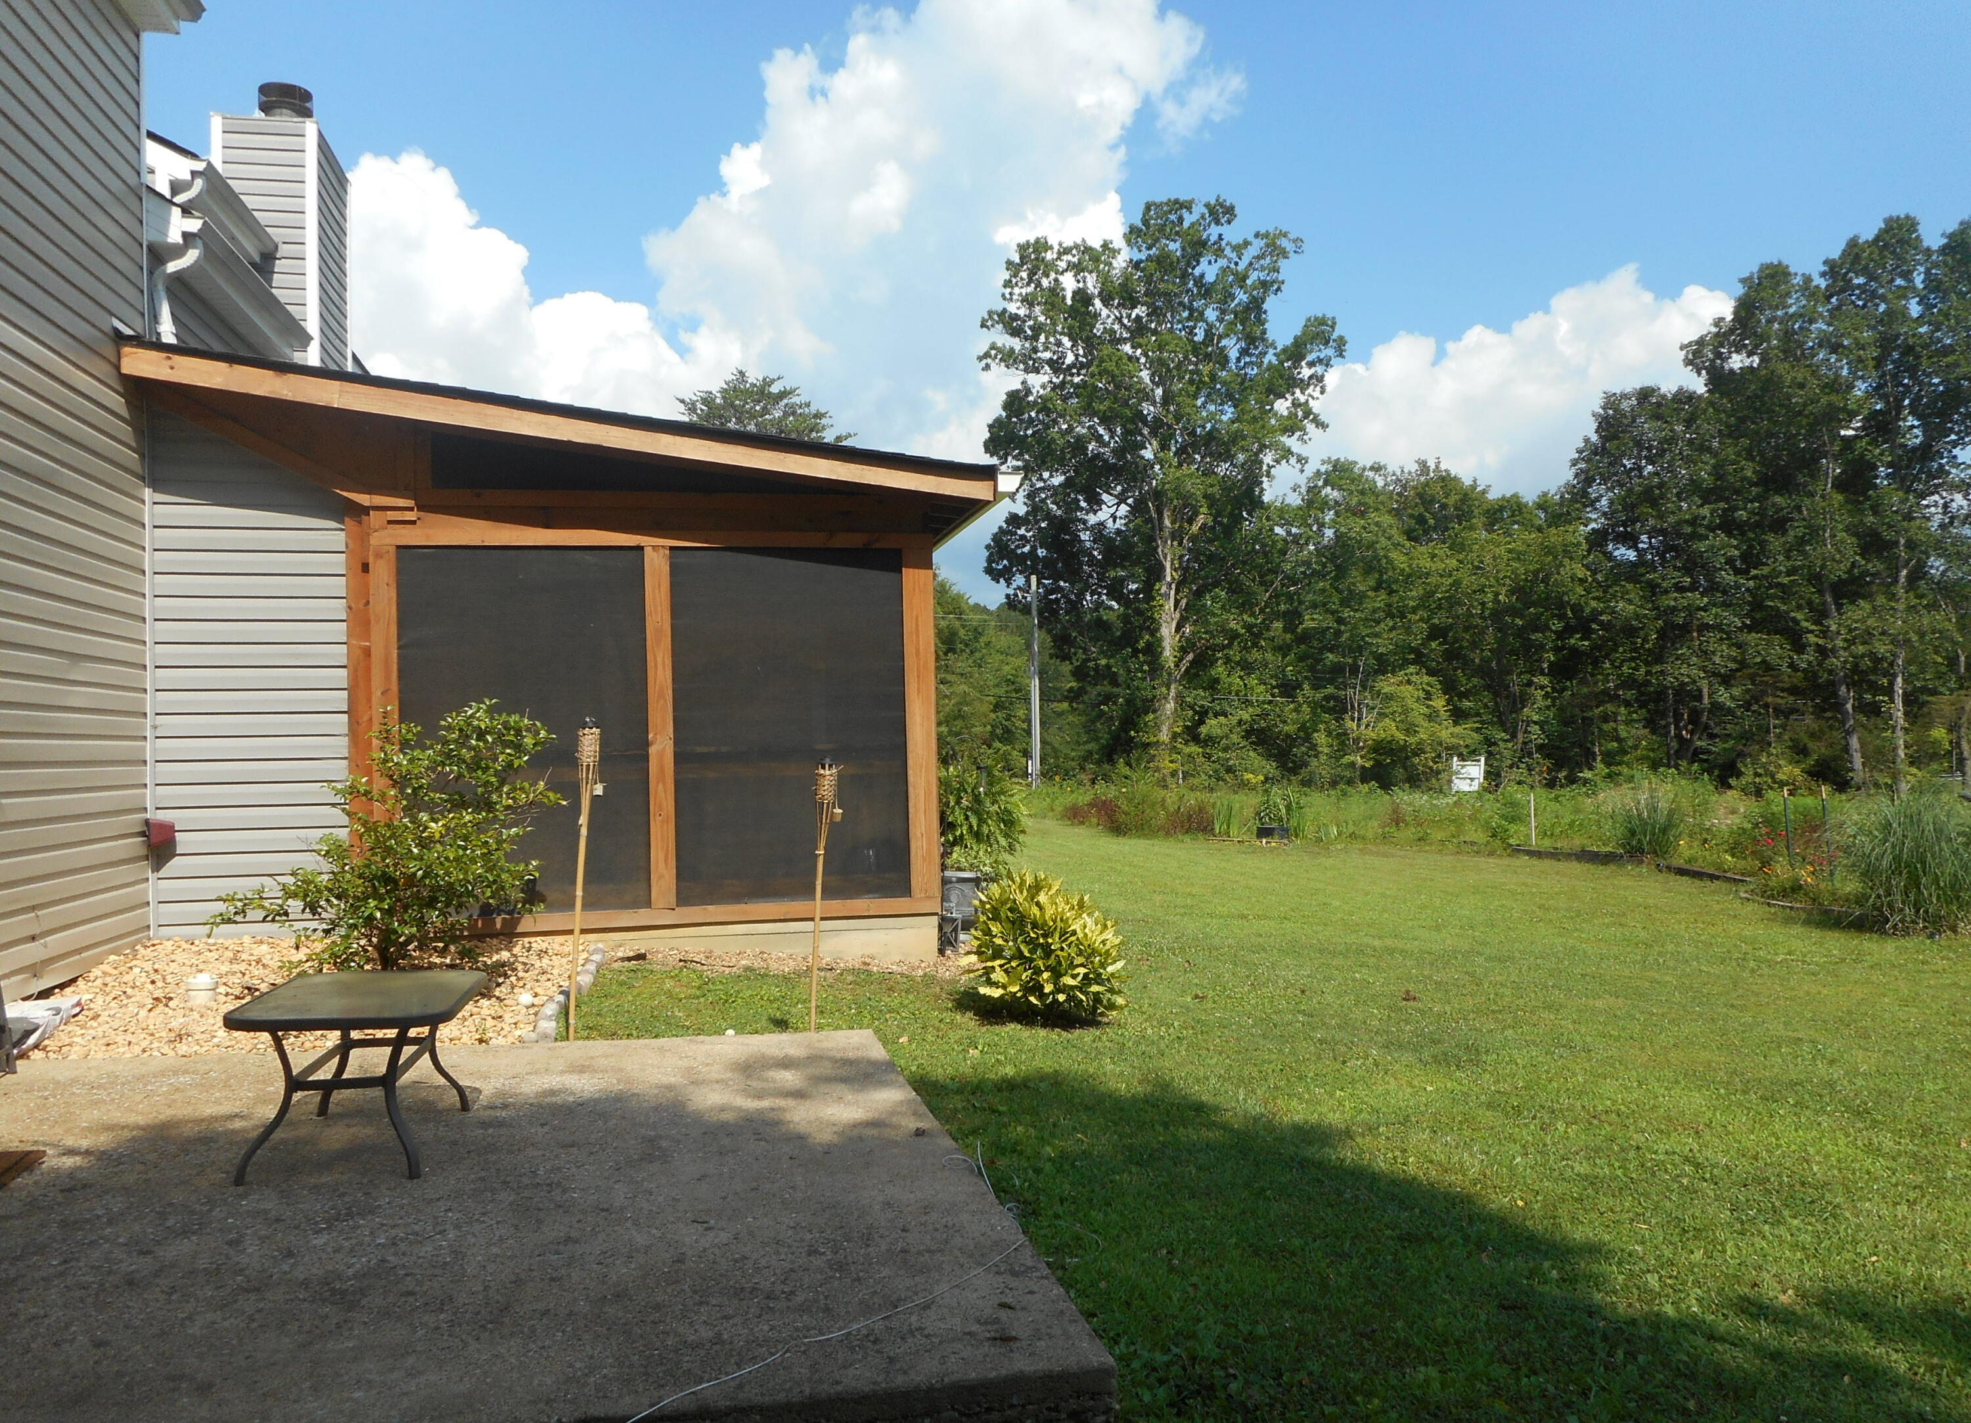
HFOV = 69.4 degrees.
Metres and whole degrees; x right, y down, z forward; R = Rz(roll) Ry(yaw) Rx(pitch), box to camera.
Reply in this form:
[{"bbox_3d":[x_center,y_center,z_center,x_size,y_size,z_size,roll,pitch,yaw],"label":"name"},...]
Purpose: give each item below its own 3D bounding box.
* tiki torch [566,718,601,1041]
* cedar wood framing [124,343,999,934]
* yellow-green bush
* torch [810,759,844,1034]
[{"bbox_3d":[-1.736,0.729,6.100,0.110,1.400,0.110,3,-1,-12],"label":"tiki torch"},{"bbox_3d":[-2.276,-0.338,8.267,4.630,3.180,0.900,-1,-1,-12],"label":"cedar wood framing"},{"bbox_3d":[0.302,1.176,7.250,0.830,0.750,0.830,-1,-1,0],"label":"yellow-green bush"},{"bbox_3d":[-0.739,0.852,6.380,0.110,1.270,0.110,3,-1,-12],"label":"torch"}]

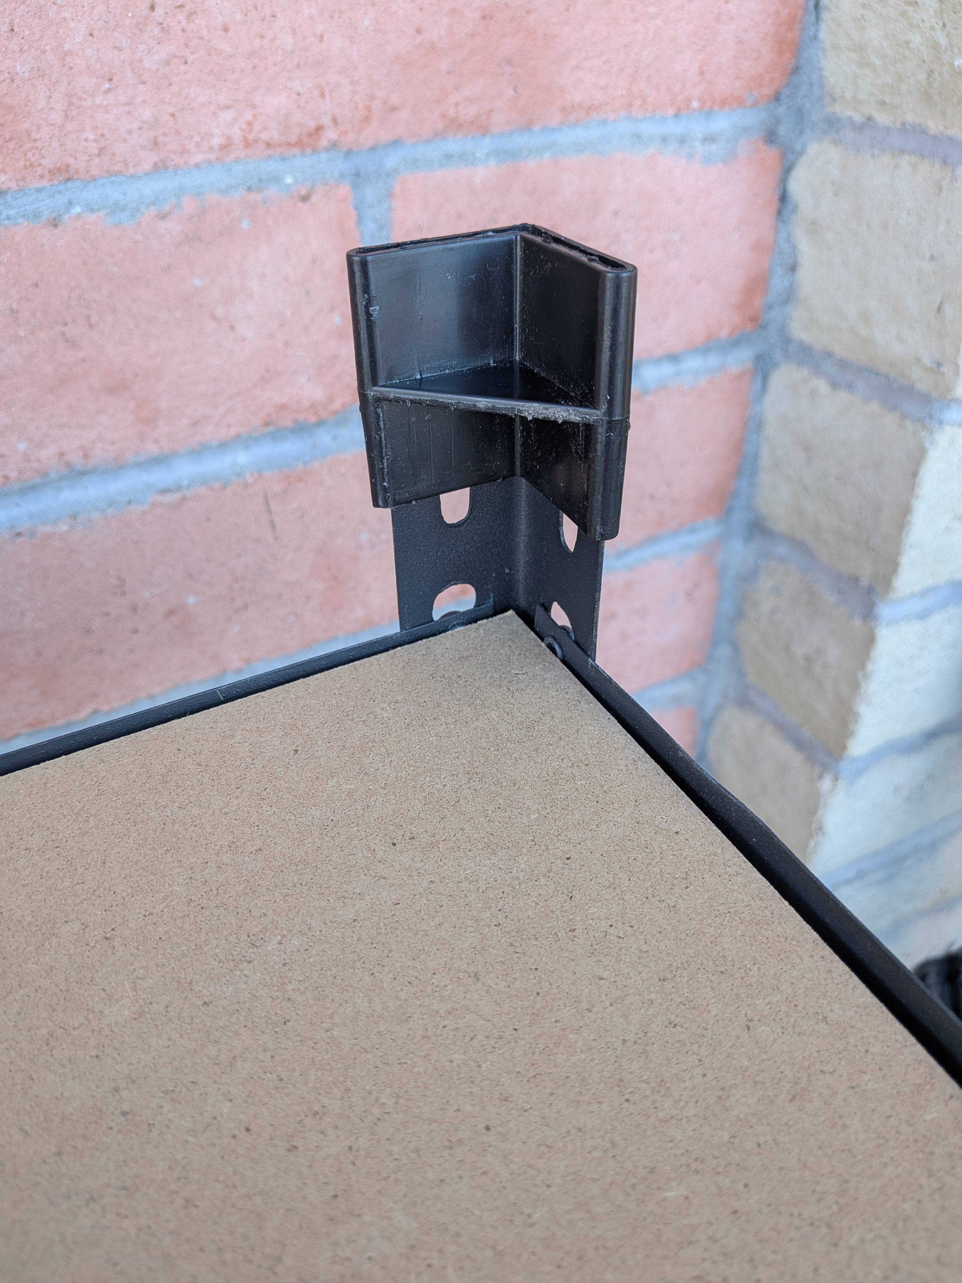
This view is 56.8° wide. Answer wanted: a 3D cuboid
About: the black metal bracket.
[{"bbox_3d":[0.002,-0.031,0.172,0.036,0.082,0.036,-18,40,-20],"label":"black metal bracket"}]

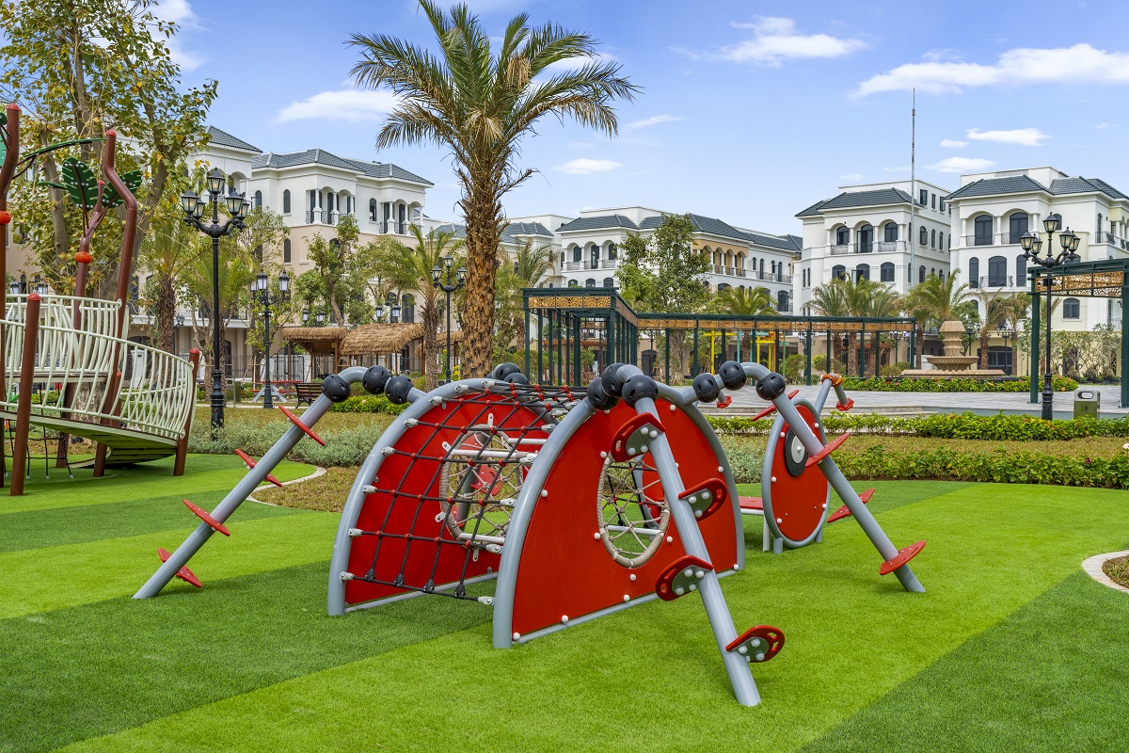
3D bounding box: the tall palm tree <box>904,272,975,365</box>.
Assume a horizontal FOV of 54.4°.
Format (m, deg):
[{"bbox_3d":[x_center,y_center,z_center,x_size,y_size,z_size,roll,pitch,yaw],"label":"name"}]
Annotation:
[{"bbox_3d":[22.315,-3.148,65.000,4.200,6.300,4.200,0,1,0],"label":"tall palm tree"}]

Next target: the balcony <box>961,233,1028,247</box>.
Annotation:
[{"bbox_3d":[35.451,-11.250,90.200,5.200,1.050,1.200,1,1,37],"label":"balcony"}]

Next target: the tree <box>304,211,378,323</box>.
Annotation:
[{"bbox_3d":[-11.353,-3.770,56.075,3.800,8.930,3.800,0,1,0],"label":"tree"}]

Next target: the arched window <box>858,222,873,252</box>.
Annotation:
[{"bbox_3d":[28.341,-12.935,103.000,1.400,2.700,0.150,1,1,37],"label":"arched window"}]

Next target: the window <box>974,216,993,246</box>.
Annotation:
[{"bbox_3d":[34.749,-12.117,91.200,1.500,2.420,0.200,1,1,37],"label":"window"}]

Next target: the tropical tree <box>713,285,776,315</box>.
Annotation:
[{"bbox_3d":[9.003,-2.014,54.000,3.700,4.900,3.700,0,1,0],"label":"tropical tree"}]

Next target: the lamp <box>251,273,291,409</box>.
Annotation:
[{"bbox_3d":[-9.083,-1.144,33.800,1.200,4.250,1.200,0,1,0],"label":"lamp"}]

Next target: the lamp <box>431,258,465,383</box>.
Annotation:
[{"bbox_3d":[-3.585,-1.370,34.000,1.200,4.850,1.200,0,1,0],"label":"lamp"}]

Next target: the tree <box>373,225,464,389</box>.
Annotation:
[{"bbox_3d":[-5.921,-2.677,45.059,4.000,7.110,4.000,0,1,0],"label":"tree"}]

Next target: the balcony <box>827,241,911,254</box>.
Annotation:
[{"bbox_3d":[26.676,-11.256,96.200,6.900,1.050,1.200,1,1,37],"label":"balcony"}]

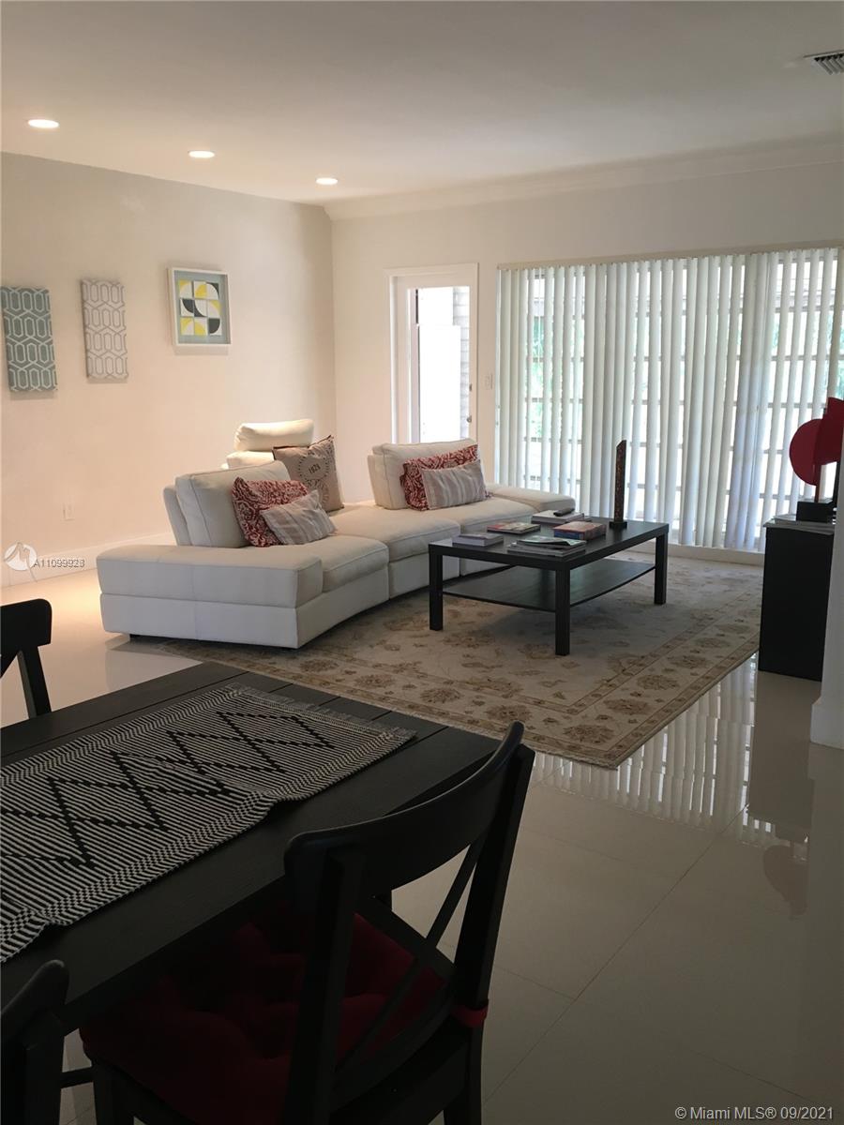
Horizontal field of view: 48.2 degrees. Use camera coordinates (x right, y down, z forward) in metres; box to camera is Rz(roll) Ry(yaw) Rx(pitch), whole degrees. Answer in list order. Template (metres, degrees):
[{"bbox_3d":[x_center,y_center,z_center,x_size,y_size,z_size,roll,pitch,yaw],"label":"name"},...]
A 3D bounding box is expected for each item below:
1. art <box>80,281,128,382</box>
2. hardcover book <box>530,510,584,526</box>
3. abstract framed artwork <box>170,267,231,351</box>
[{"bbox_3d":[-2.077,-1.523,6.186,0.025,0.606,0.312,9,15,36],"label":"art"},{"bbox_3d":[0.774,-0.248,5.338,0.215,0.041,0.235,9,15,36],"label":"hardcover book"},{"bbox_3d":[-1.588,-1.825,6.781,0.045,0.519,0.513,9,15,36],"label":"abstract framed artwork"}]

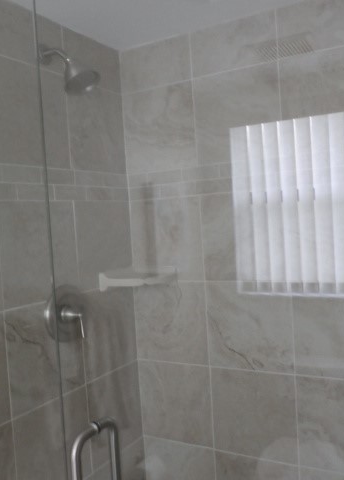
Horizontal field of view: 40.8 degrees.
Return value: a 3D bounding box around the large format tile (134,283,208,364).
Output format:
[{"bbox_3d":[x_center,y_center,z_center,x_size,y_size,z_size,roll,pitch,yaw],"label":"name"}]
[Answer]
[{"bbox_3d":[-0.003,0.311,1.755,0.304,0.308,0.010,-2,2,28],"label":"large format tile"}]

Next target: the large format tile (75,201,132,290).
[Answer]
[{"bbox_3d":[-0.244,0.017,1.684,0.010,0.307,0.300,-2,3,32],"label":"large format tile"}]

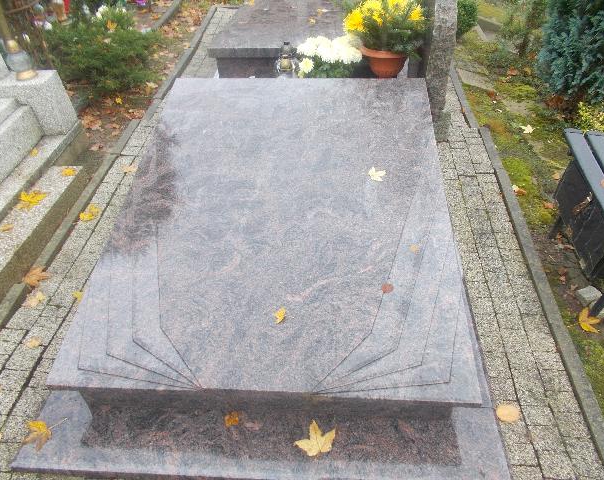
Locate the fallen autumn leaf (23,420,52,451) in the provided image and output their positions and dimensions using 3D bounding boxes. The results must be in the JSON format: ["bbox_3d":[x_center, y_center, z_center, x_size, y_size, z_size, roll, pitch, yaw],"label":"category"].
[{"bbox_3d":[-0.817,0.604,1.486,0.085,0.028,0.085,-31,48,-27],"label":"fallen autumn leaf"}]

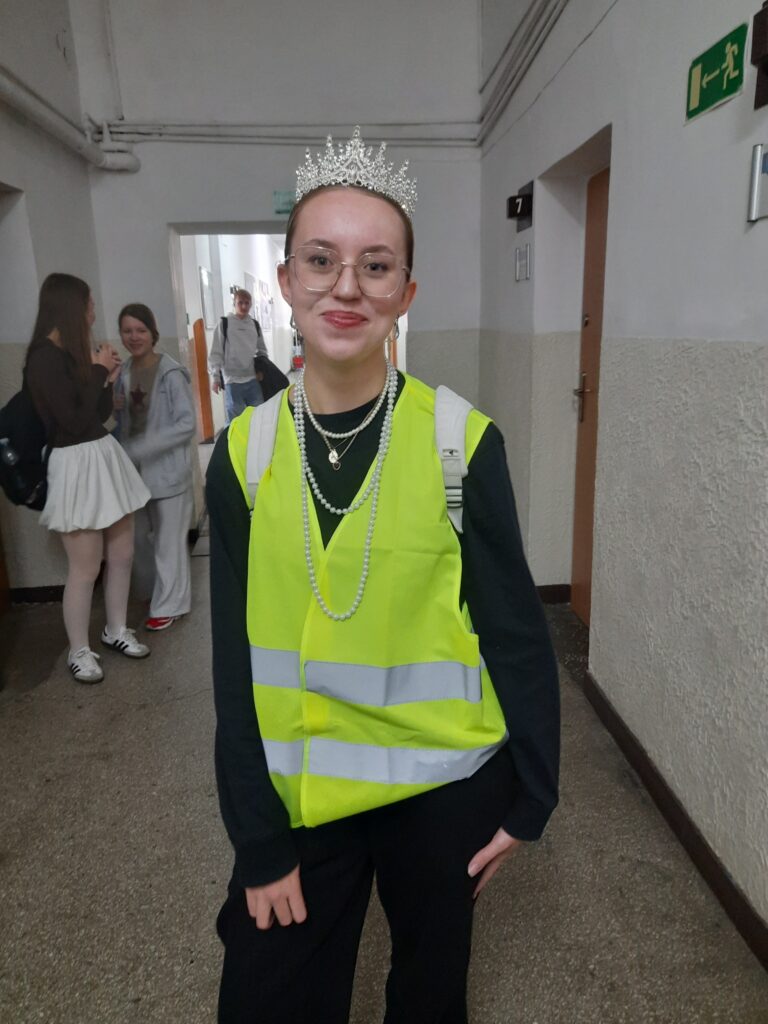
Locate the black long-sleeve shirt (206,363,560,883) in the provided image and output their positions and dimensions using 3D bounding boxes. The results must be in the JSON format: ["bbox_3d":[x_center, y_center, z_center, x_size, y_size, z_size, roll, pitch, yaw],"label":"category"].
[{"bbox_3d":[0.012,0.185,1.064,0.500,0.740,0.270,-1,14,4],"label":"black long-sleeve shirt"}]

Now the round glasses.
[{"bbox_3d":[-0.044,-0.295,0.922,0.140,0.052,0.140,5,14,-4],"label":"round glasses"}]

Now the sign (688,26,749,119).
[{"bbox_3d":[0.821,-1.080,1.831,0.012,0.148,0.295,-2,14,-2],"label":"sign"}]

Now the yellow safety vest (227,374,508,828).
[{"bbox_3d":[-0.003,0.133,1.045,0.380,0.640,0.270,-1,14,4],"label":"yellow safety vest"}]

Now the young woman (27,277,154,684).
[{"bbox_3d":[-1.254,-0.124,3.175,0.470,1.723,0.460,-1,14,3],"label":"young woman"}]

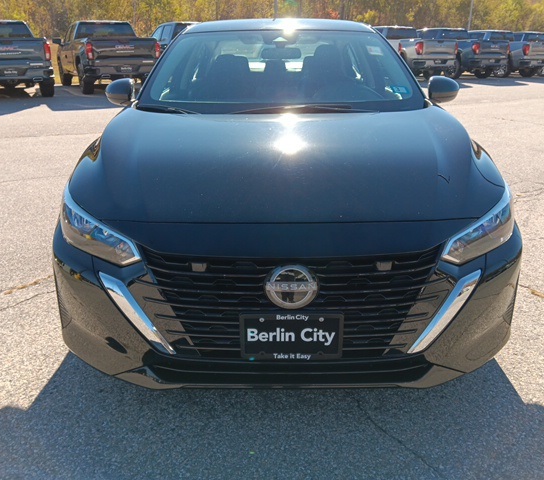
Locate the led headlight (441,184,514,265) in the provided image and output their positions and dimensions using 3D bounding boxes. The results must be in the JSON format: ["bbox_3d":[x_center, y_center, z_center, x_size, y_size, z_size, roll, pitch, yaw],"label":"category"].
[{"bbox_3d":[0.724,-0.069,1.649,0.450,0.170,0.360,-5,22,-11],"label":"led headlight"}]

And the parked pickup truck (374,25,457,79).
[{"bbox_3d":[4.936,-7.899,20.242,2.100,1.930,5.880,-11,25,-24],"label":"parked pickup truck"}]

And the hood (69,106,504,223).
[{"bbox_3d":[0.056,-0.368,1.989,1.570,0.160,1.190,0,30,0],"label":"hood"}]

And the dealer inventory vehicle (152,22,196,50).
[{"bbox_3d":[-2.803,-6.215,16.160,2.080,1.930,5.880,-12,25,-27],"label":"dealer inventory vehicle"}]

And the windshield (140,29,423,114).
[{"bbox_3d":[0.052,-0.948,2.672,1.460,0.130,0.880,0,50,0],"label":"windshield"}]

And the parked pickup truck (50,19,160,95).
[{"bbox_3d":[-5.210,-5.664,14.840,2.080,1.930,5.880,-12,25,-27],"label":"parked pickup truck"}]

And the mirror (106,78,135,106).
[{"bbox_3d":[-0.860,-0.840,2.743,0.190,0.160,0.140,0,22,0],"label":"mirror"}]

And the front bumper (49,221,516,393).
[{"bbox_3d":[0.059,0.172,1.710,1.790,0.590,0.560,0,22,0],"label":"front bumper"}]

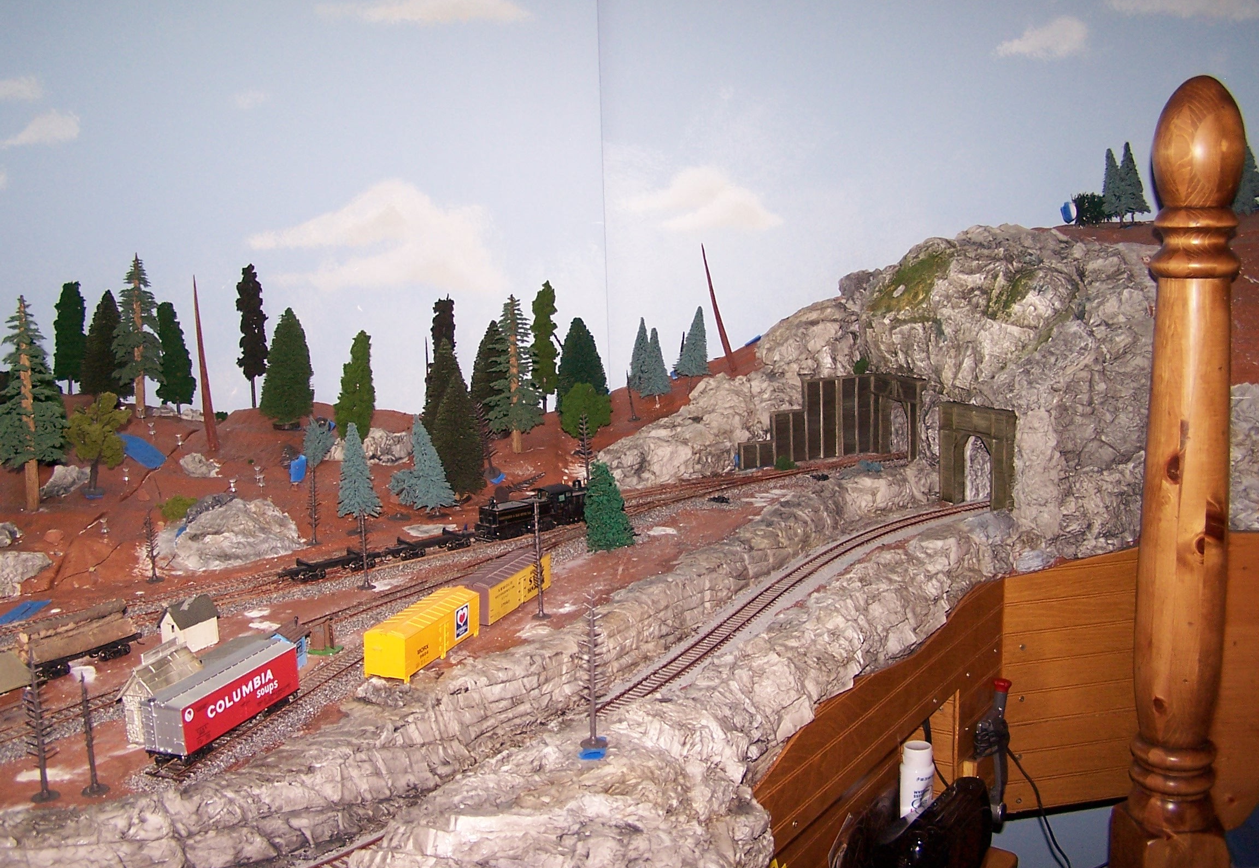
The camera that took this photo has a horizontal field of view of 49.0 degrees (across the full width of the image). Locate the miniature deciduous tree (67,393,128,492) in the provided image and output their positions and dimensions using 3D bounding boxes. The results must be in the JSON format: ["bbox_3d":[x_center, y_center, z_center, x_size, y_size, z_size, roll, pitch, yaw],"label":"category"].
[{"bbox_3d":[-0.585,0.009,1.521,0.069,0.112,0.069,-5,10,-21],"label":"miniature deciduous tree"}]

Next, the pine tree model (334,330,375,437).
[{"bbox_3d":[-0.336,-0.062,1.690,0.048,0.130,0.048,-3,10,-11],"label":"pine tree model"}]

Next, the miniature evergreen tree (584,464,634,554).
[{"bbox_3d":[-0.024,0.083,1.591,0.057,0.105,0.057,-1,9,-1],"label":"miniature evergreen tree"}]

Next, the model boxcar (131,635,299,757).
[{"bbox_3d":[-0.309,0.203,1.058,0.035,0.050,0.144,2,10,20],"label":"model boxcar"}]

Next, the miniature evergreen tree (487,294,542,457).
[{"bbox_3d":[-0.148,-0.077,1.774,0.072,0.202,0.072,-2,9,-5],"label":"miniature evergreen tree"}]

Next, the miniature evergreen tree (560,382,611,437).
[{"bbox_3d":[-0.059,-0.034,1.844,0.068,0.073,0.068,-1,9,-2],"label":"miniature evergreen tree"}]

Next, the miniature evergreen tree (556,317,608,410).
[{"bbox_3d":[-0.065,-0.095,1.909,0.071,0.133,0.071,-1,9,-2],"label":"miniature evergreen tree"}]

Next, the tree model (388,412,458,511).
[{"bbox_3d":[-0.245,0.035,1.640,0.077,0.118,0.065,-2,9,-9],"label":"tree model"}]

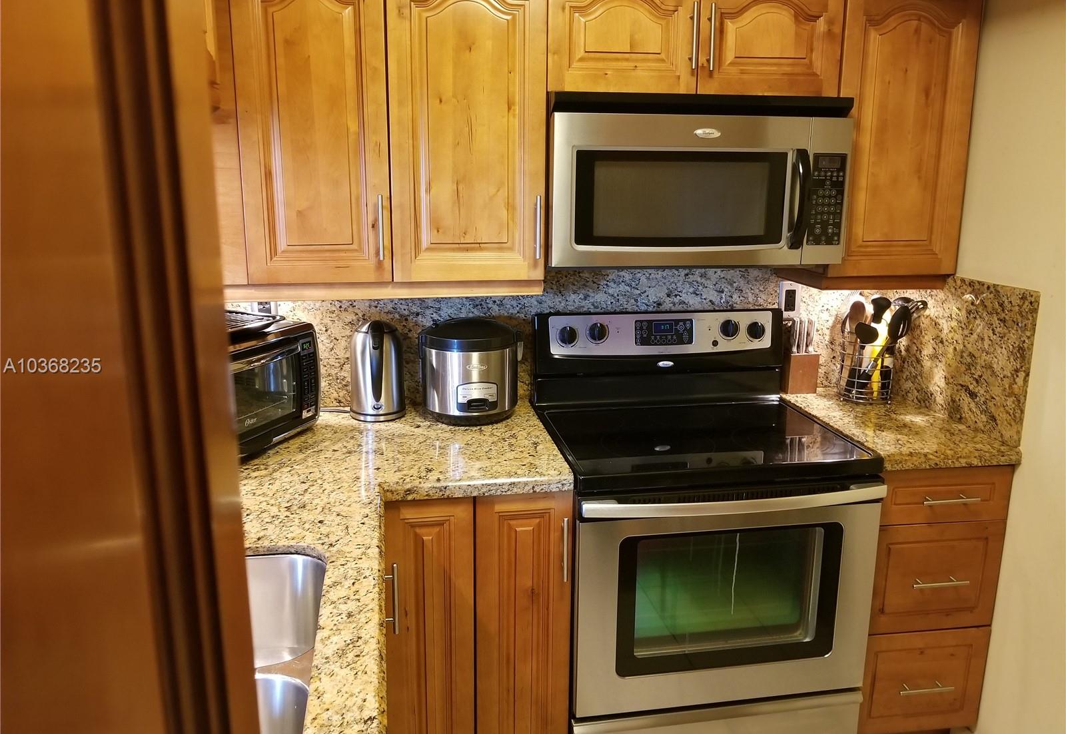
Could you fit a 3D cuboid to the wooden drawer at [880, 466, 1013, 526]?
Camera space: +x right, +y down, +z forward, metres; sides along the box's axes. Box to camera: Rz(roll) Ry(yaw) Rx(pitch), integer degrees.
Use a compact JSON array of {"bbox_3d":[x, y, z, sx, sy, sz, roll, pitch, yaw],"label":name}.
[{"bbox_3d":[1.004,0.275,2.281,0.377,0.147,0.520,-2,12,-9],"label":"wooden drawer"}]

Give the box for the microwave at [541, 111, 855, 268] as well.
[{"bbox_3d":[0.393,-0.491,2.163,0.758,0.398,0.420,-2,12,-9],"label":"microwave"}]

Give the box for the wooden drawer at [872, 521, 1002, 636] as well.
[{"bbox_3d":[1.003,0.496,2.329,0.377,0.302,0.520,-2,12,-9],"label":"wooden drawer"}]

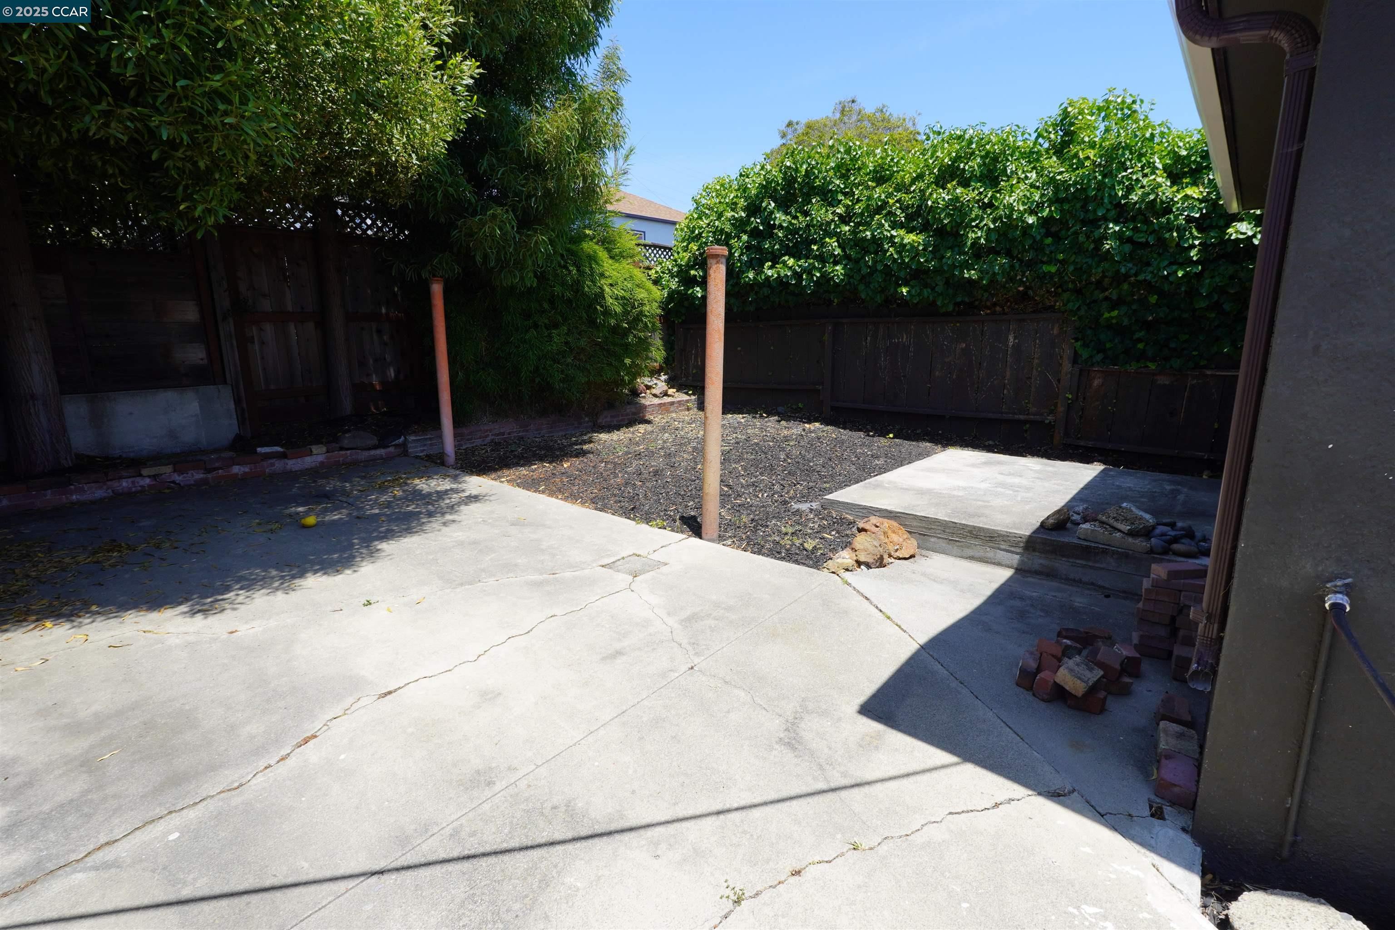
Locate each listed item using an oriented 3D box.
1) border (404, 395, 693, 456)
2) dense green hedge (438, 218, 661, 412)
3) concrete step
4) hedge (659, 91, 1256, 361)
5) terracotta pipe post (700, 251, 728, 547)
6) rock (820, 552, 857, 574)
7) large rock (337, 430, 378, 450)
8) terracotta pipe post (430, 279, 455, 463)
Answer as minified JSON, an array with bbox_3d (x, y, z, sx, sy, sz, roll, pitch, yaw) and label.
[{"bbox_3d":[-1.734,-0.620,8.641,0.240,0.260,4.700,9,15,41],"label":"border"},{"bbox_3d":[-2.139,-2.150,9.041,1.750,2.647,2.850,9,15,41],"label":"dense green hedge"},{"bbox_3d":[2.786,0.317,5.154,2.360,0.255,2.780,9,15,41],"label":"concrete step"},{"bbox_3d":[2.428,-2.684,8.226,7.500,2.650,1.100,9,15,40],"label":"hedge"},{"bbox_3d":[0.112,-0.442,4.210,0.132,1.974,0.132,1,11,0],"label":"terracotta pipe post"},{"bbox_3d":[0.904,0.632,3.970,0.230,0.120,0.170,9,15,41],"label":"rock"},{"bbox_3d":[-3.664,-0.270,6.680,0.260,0.190,0.370,9,15,41],"label":"large rock"},{"bbox_3d":[-2.631,-0.931,6.414,0.132,1.932,0.132,10,15,41],"label":"terracotta pipe post"}]

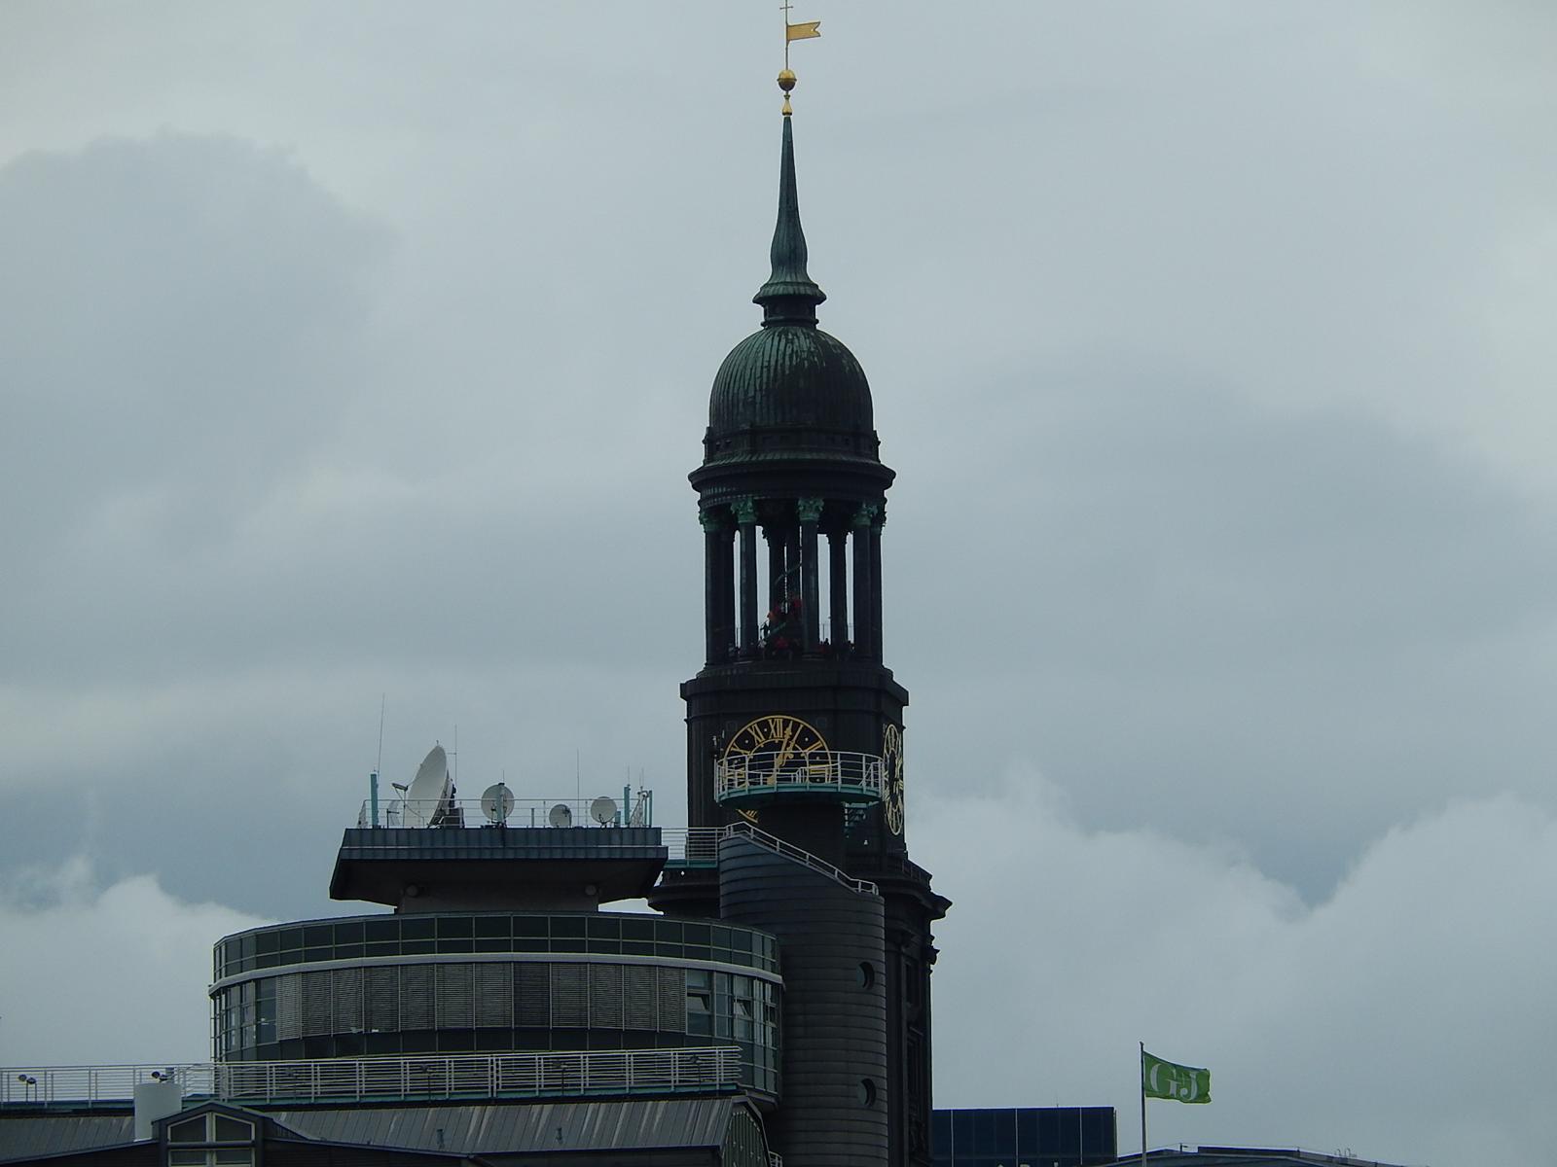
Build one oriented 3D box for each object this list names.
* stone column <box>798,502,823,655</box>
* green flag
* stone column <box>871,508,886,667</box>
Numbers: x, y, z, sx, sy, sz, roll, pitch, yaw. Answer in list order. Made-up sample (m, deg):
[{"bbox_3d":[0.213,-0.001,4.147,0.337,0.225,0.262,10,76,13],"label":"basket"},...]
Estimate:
[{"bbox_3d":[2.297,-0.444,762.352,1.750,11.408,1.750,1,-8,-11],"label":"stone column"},{"bbox_3d":[13.156,16.309,355.000,2.300,1.800,0.350,0,-8,-6],"label":"green flag"},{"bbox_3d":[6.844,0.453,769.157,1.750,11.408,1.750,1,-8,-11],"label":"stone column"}]

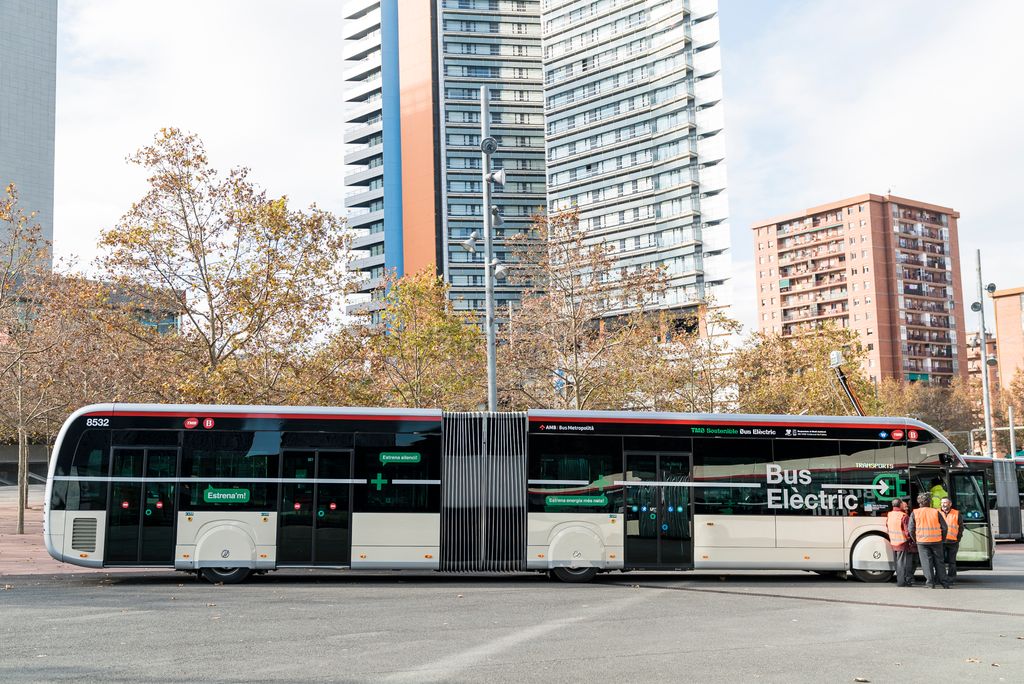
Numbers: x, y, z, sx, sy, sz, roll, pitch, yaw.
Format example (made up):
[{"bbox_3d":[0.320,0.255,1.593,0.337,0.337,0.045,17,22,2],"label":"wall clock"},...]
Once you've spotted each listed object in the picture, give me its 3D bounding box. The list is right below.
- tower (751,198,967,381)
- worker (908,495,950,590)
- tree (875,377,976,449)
[{"bbox_3d":[70.394,-0.910,205.315,29.860,48.230,27.700,3,-8,-36],"label":"tower"},{"bbox_3d":[8.050,3.831,19.827,0.700,1.780,0.480,-4,-7,20],"label":"worker"},{"bbox_3d":[29.259,7.048,72.493,7.500,9.260,6.750,-2,-6,0],"label":"tree"}]

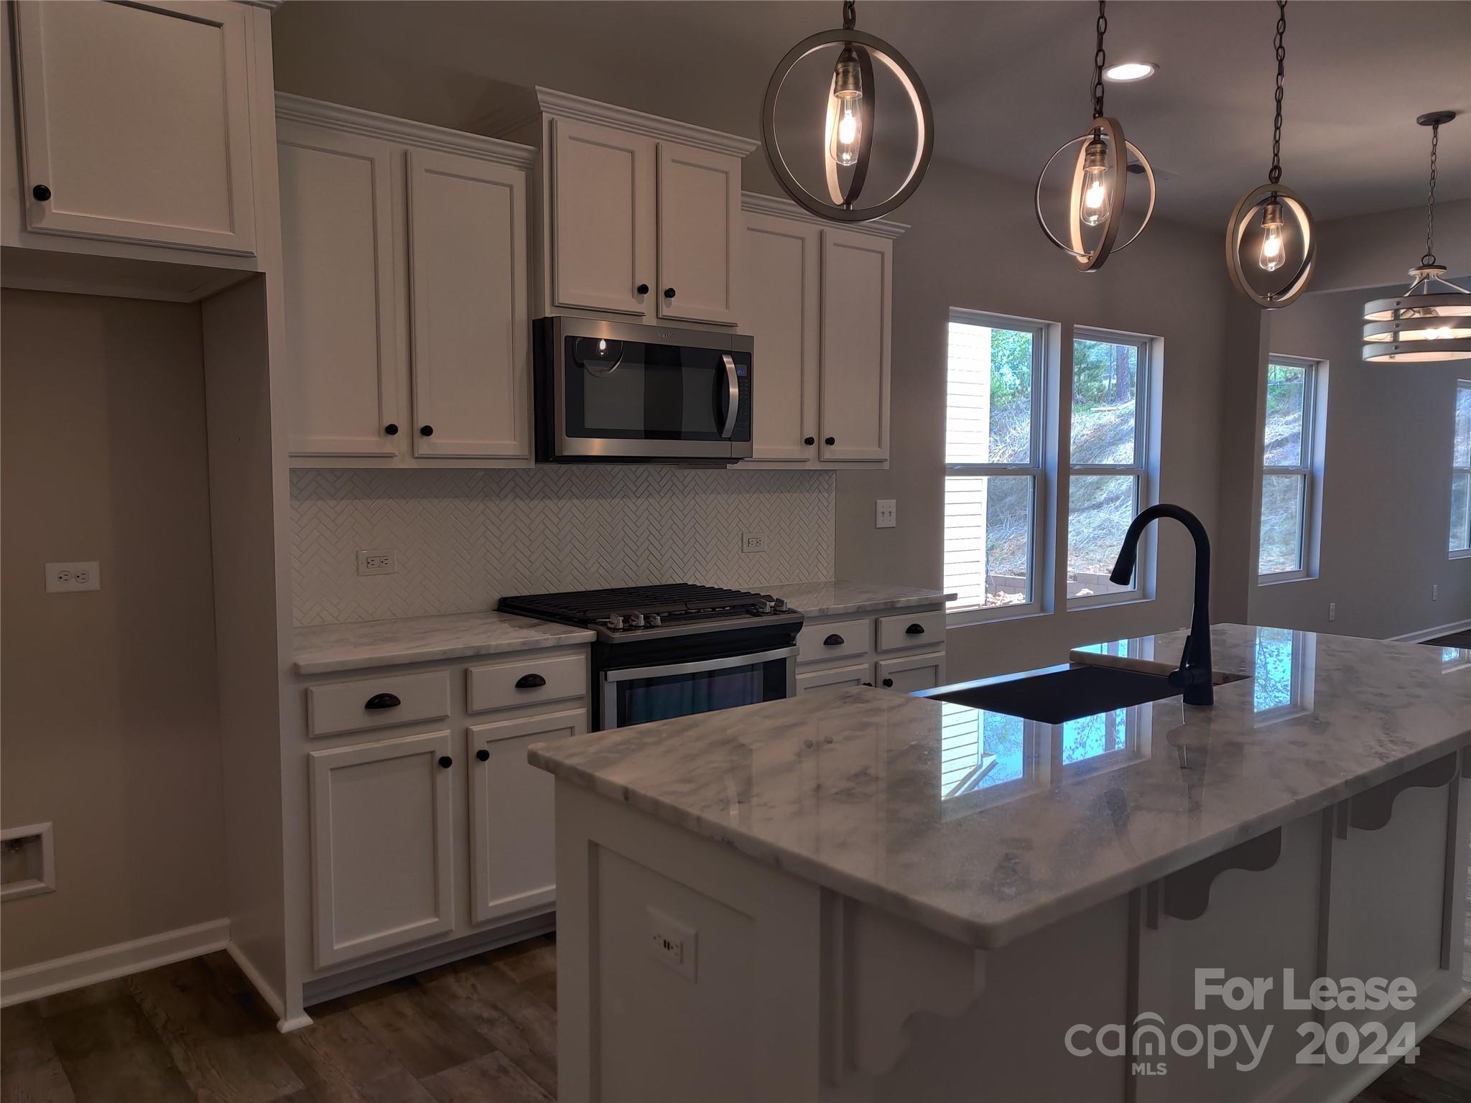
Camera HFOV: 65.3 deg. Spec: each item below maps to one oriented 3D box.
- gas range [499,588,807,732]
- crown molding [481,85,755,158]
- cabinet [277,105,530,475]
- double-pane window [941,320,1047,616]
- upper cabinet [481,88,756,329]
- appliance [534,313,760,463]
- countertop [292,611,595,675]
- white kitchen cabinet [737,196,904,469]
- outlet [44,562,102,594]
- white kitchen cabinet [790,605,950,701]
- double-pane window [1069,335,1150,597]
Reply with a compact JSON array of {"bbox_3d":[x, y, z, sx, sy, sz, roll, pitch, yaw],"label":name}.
[{"bbox_3d":[-0.272,0.625,3.792,0.766,0.937,0.701,-4,6,-39],"label":"gas range"},{"bbox_3d":[-0.384,-1.360,3.800,0.868,0.058,0.425,-3,6,-40],"label":"crown molding"},{"bbox_3d":[-1.023,-0.724,3.355,0.842,0.959,0.365,-3,6,-40],"label":"cabinet"},{"bbox_3d":[1.215,-0.387,5.518,0.837,1.446,0.081,-4,6,-39],"label":"double-pane window"},{"bbox_3d":[-0.385,-1.061,3.822,0.868,0.657,0.425,-3,6,-40],"label":"upper cabinet"},{"bbox_3d":[-0.352,-0.517,3.821,0.764,0.435,0.408,-4,6,-39],"label":"appliance"},{"bbox_3d":[-0.926,0.241,3.257,0.842,0.030,0.653,-4,6,-39],"label":"countertop"},{"bbox_3d":[0.227,-0.795,4.394,0.871,0.955,0.365,-3,6,-40],"label":"white kitchen cabinet"},{"bbox_3d":[-1.753,0.068,3.040,0.123,0.075,0.009,-3,6,-40],"label":"outlet"},{"bbox_3d":[0.306,0.613,4.312,0.766,0.874,0.630,-4,6,-39],"label":"white kitchen cabinet"},{"bbox_3d":[1.944,-0.436,6.113,0.837,1.440,0.081,-4,6,-39],"label":"double-pane window"}]

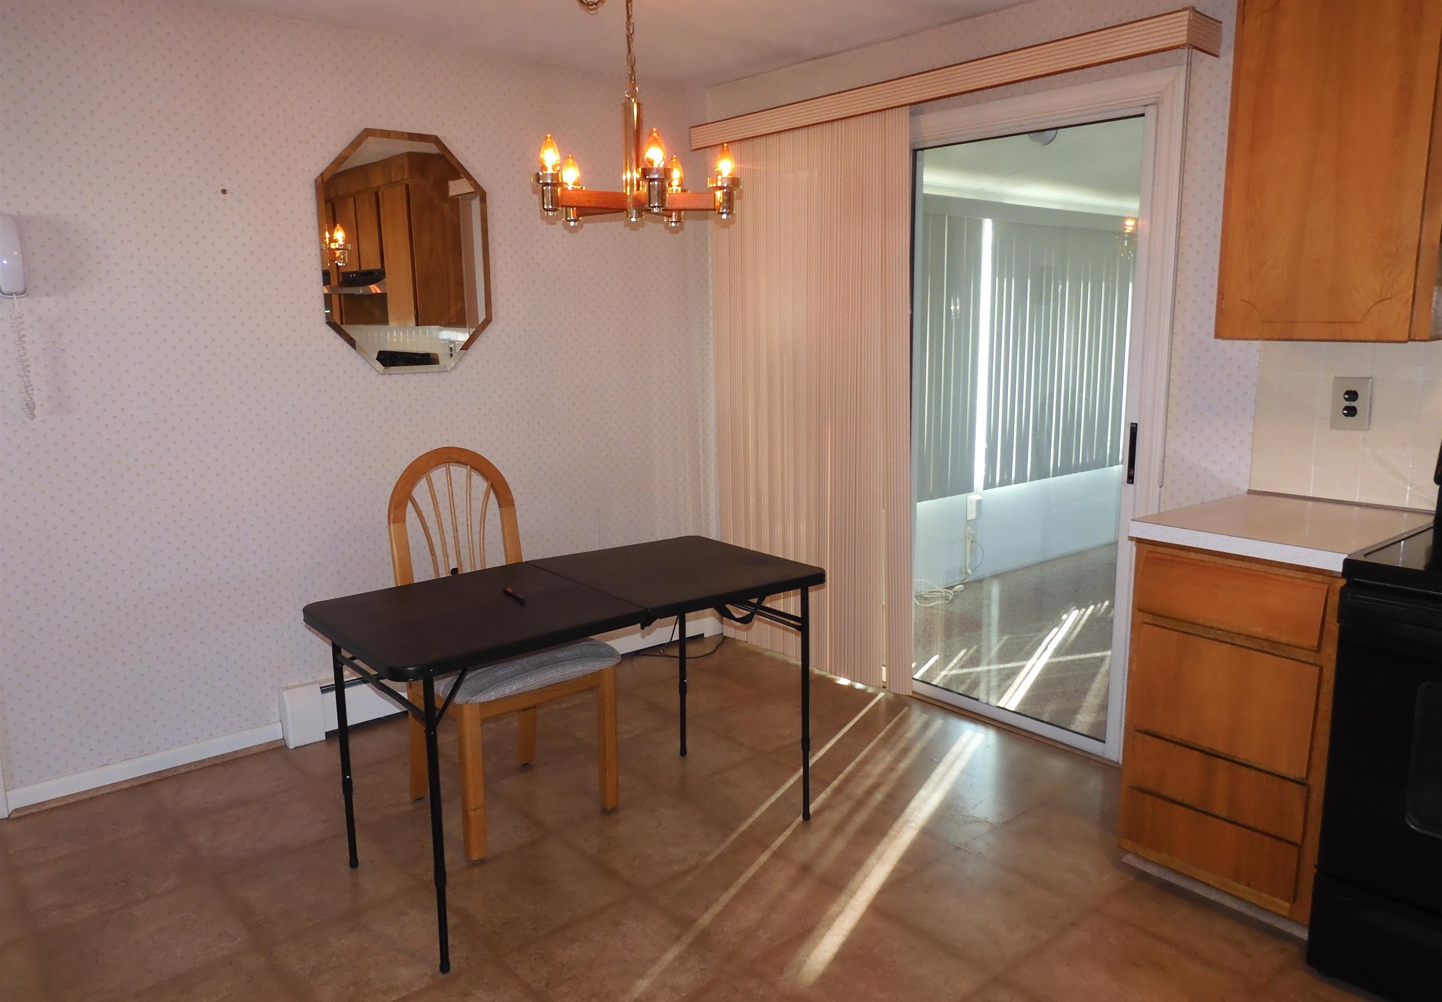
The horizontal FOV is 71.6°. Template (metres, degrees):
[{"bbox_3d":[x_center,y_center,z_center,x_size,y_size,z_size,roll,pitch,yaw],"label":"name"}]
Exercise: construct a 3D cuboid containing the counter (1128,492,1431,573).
[{"bbox_3d":[1.335,0.062,2.347,0.631,0.042,0.448,-10,14,-39],"label":"counter"}]

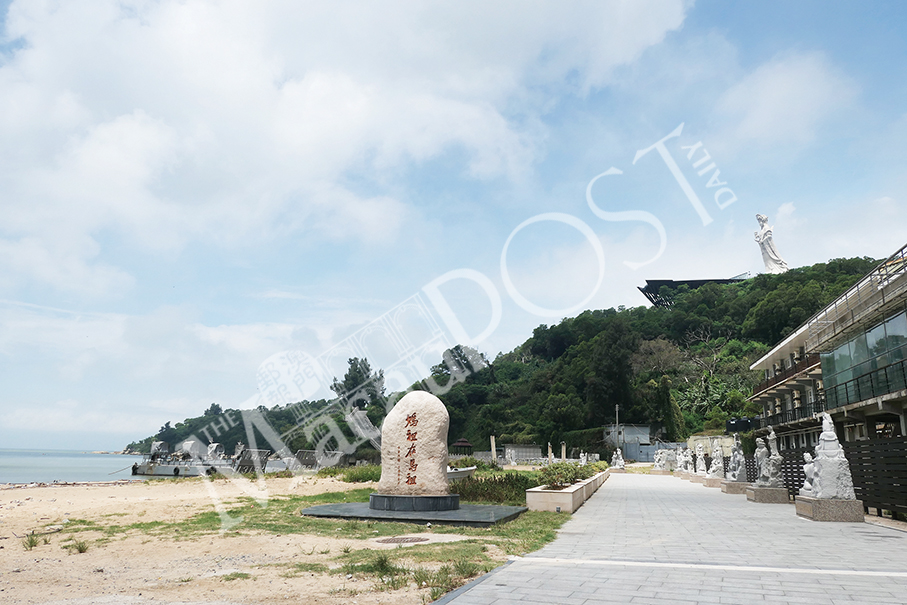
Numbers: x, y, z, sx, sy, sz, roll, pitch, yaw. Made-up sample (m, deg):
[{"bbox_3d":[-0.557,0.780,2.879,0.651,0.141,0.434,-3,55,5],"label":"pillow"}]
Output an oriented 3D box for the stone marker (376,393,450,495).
[{"bbox_3d":[-1.045,3.795,16.497,1.972,2.749,0.965,-2,-15,11],"label":"stone marker"}]

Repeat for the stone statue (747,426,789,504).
[{"bbox_3d":[12.000,6.200,23.200,1.250,2.800,1.720,-3,-15,15],"label":"stone statue"}]

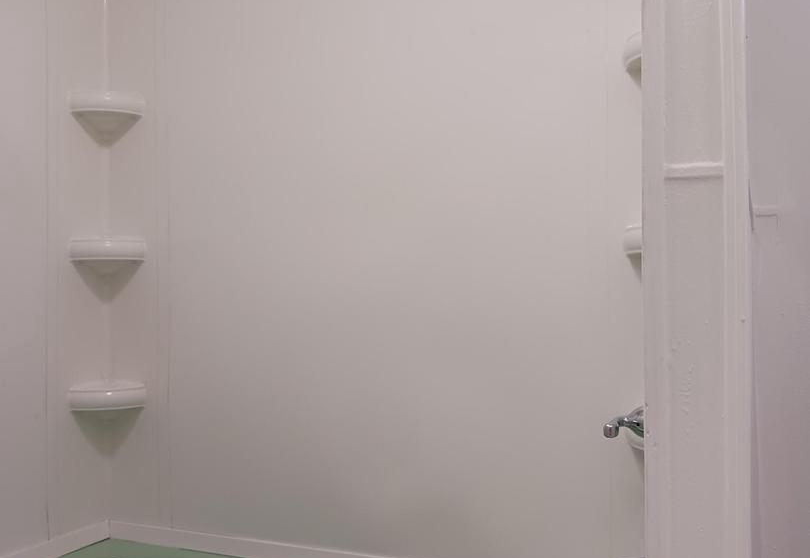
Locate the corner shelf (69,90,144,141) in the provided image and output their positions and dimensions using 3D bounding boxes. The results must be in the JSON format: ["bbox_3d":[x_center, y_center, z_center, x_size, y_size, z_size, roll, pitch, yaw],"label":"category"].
[{"bbox_3d":[-0.785,-0.442,2.223,0.190,0.090,0.132,0,0,-21],"label":"corner shelf"}]

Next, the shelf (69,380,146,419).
[{"bbox_3d":[-0.782,0.325,2.221,0.190,0.090,0.132,0,0,-21],"label":"shelf"}]

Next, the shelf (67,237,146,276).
[{"bbox_3d":[-0.786,-0.054,2.222,0.190,0.090,0.132,0,0,-21],"label":"shelf"}]

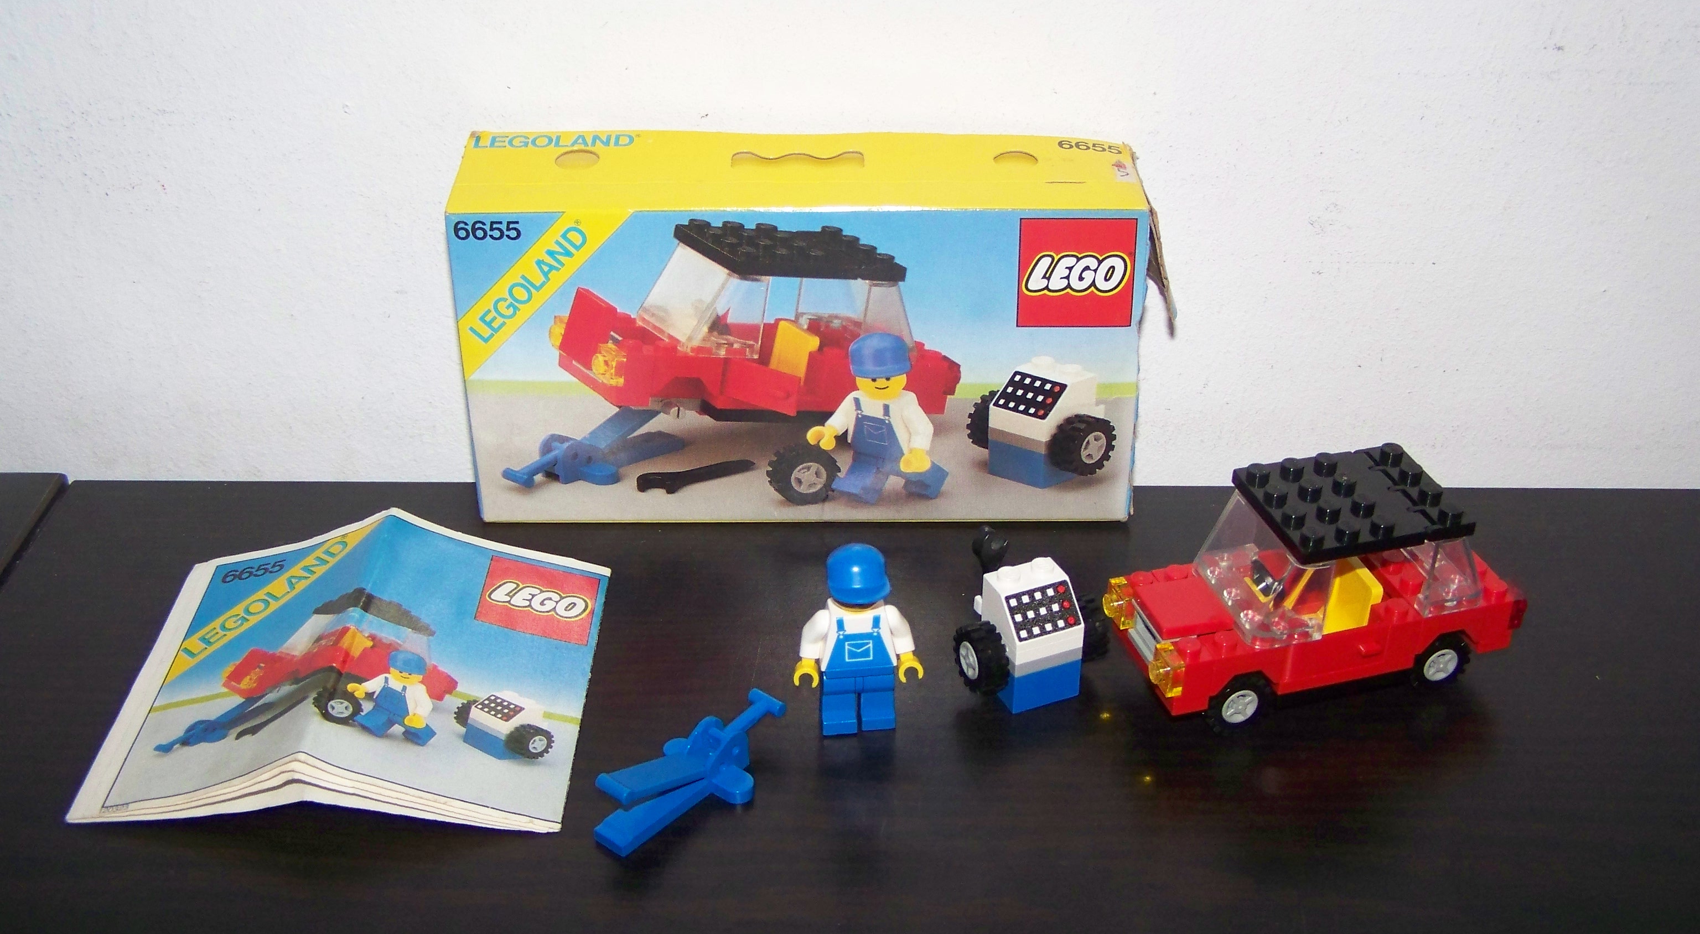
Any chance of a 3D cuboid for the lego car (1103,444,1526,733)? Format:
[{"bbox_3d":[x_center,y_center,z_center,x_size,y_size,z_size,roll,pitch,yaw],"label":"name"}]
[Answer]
[{"bbox_3d":[0.101,0.024,0.401,0.085,0.043,0.037,-9,34,-14],"label":"lego car"}]

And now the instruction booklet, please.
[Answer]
[{"bbox_3d":[-0.105,0.040,0.397,0.098,0.017,0.086,1,33,0],"label":"instruction booklet"}]

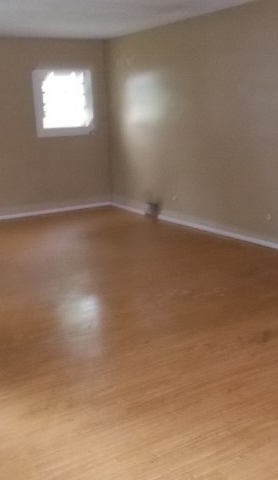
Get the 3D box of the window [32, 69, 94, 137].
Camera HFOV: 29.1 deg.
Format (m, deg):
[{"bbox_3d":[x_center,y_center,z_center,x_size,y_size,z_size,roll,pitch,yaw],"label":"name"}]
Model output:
[{"bbox_3d":[-1.074,-1.976,7.757,0.905,0.920,0.101,-10,15,-30],"label":"window"}]

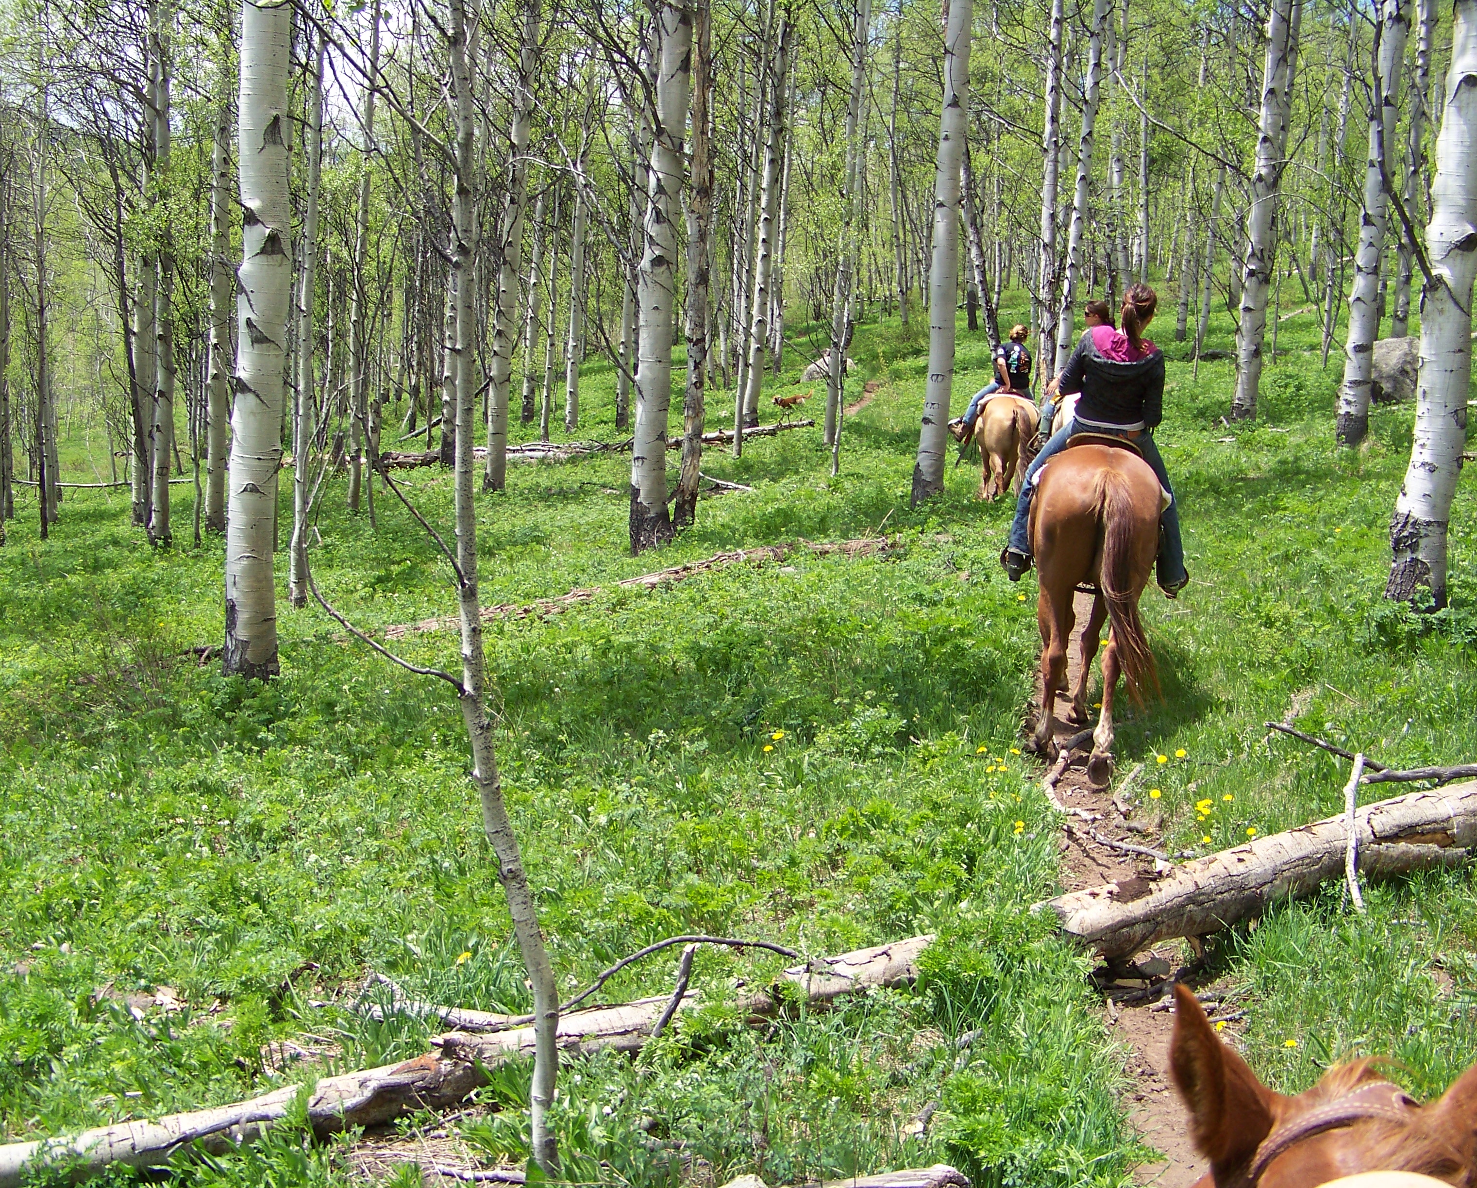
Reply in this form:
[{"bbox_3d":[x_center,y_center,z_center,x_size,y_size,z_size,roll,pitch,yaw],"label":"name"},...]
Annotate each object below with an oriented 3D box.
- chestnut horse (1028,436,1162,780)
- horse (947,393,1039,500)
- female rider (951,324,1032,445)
[{"bbox_3d":[1.785,-0.110,8.350,0.600,1.580,2.350,3,7,10],"label":"chestnut horse"},{"bbox_3d":[2.959,-1.758,18.800,0.620,1.550,2.300,2,7,-5],"label":"horse"},{"bbox_3d":[2.930,-2.394,18.800,0.900,1.380,0.720,1,7,-9],"label":"female rider"}]

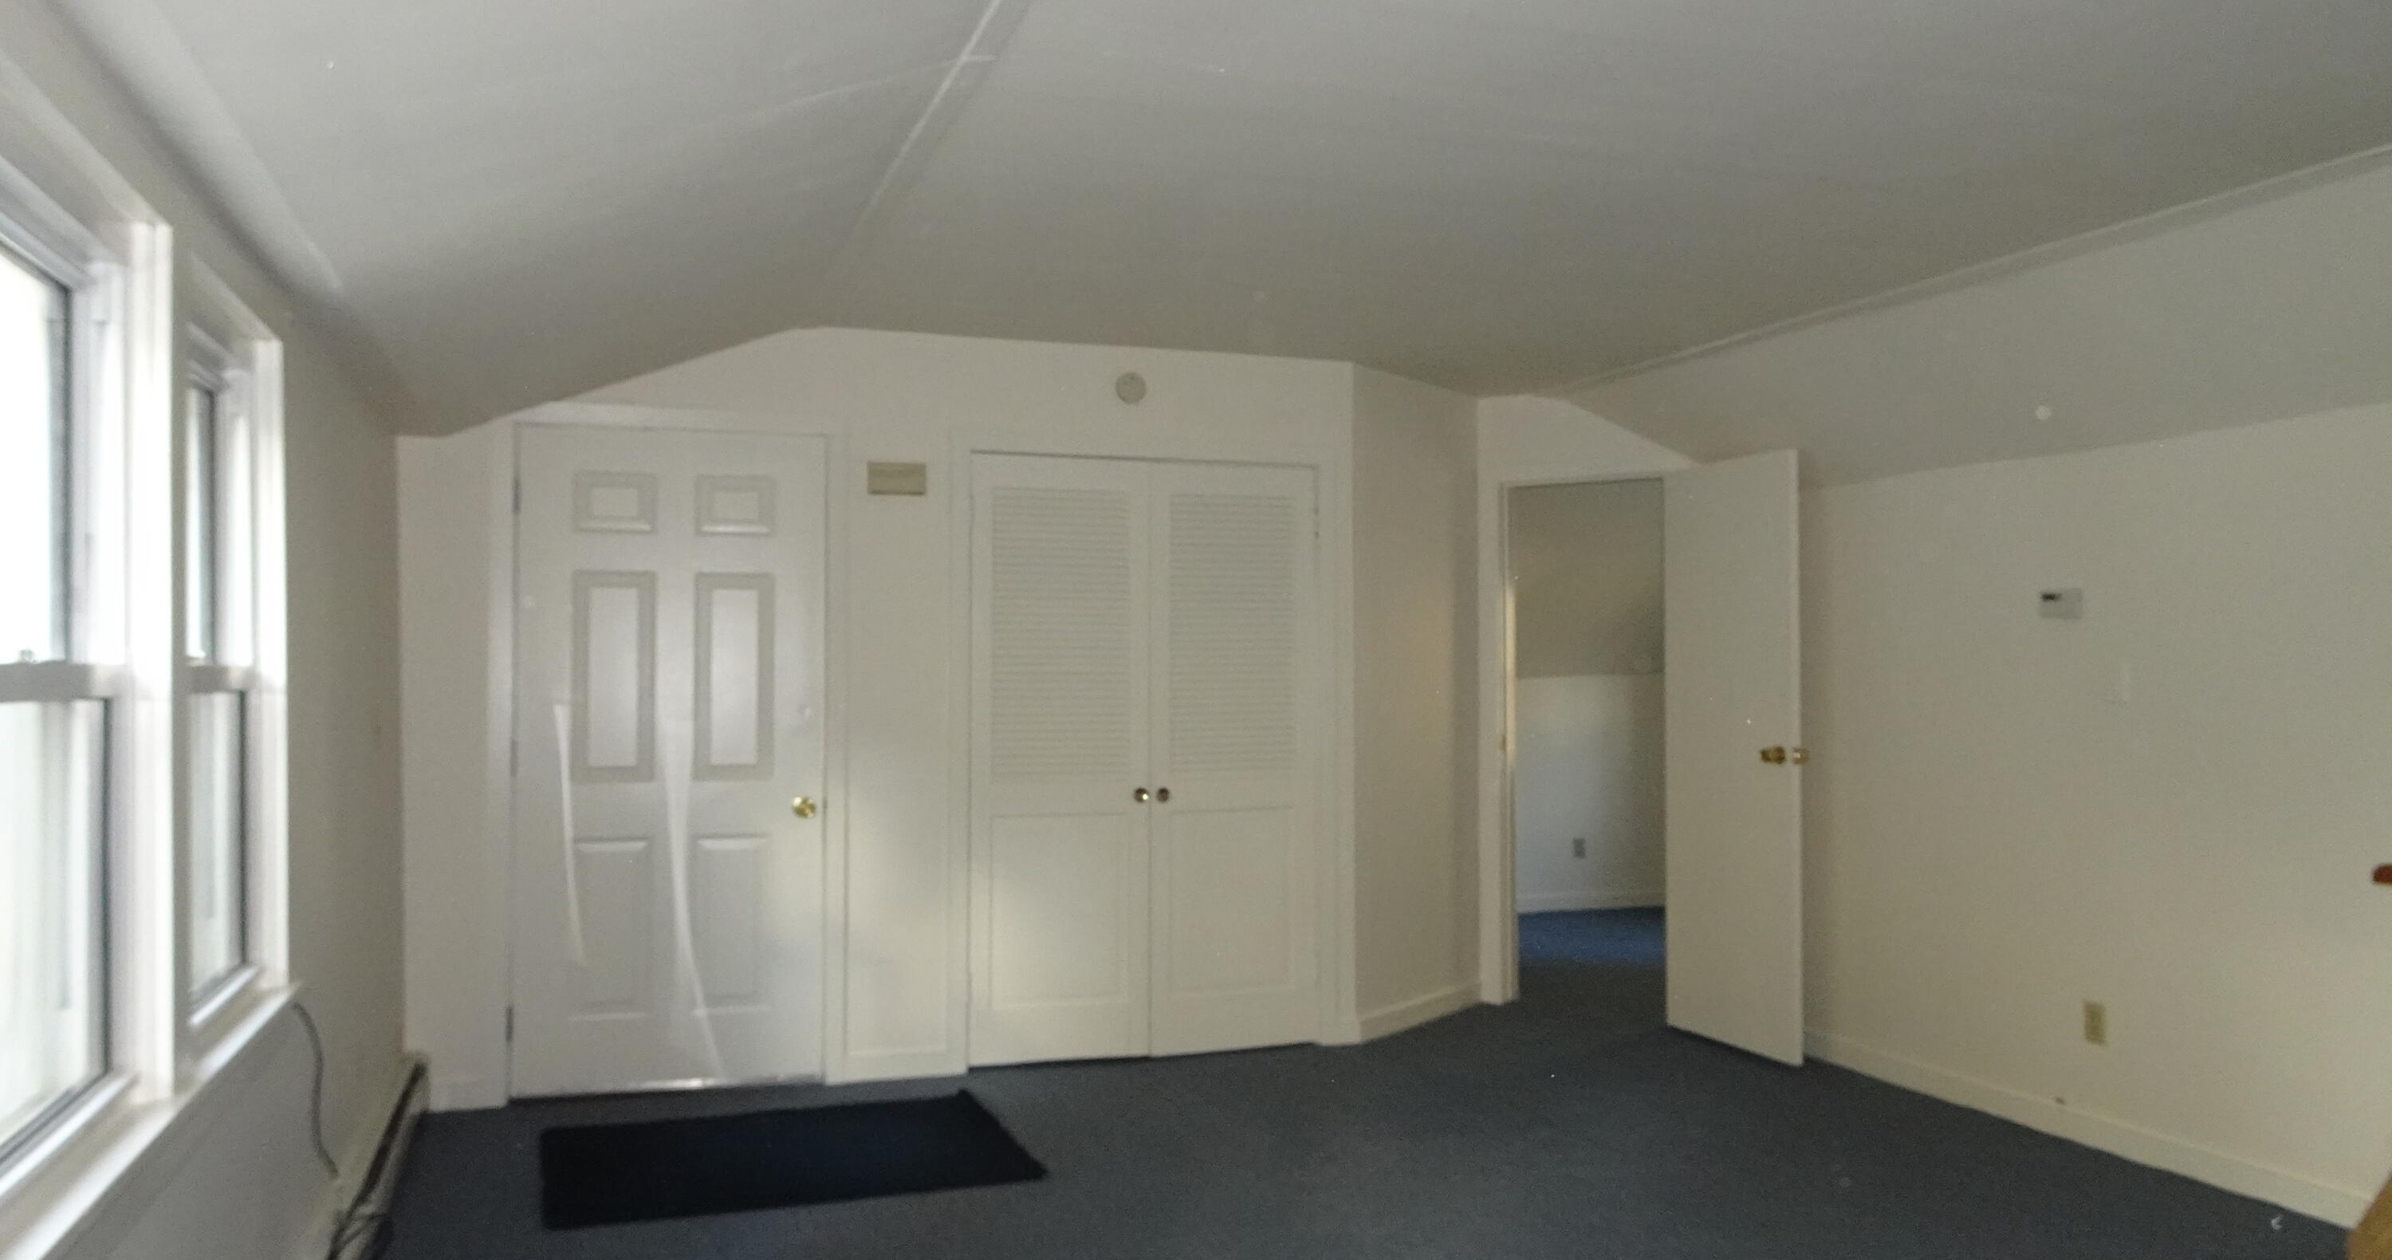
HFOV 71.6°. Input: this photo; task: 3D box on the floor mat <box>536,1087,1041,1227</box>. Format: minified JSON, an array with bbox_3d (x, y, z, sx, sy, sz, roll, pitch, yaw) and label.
[{"bbox_3d":[-1.111,1.407,4.489,1.218,0.012,0.900,1,-2,-21],"label":"floor mat"}]

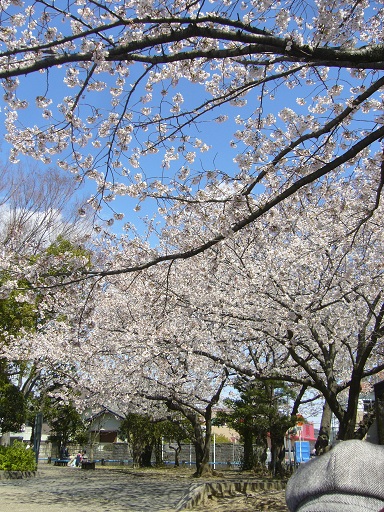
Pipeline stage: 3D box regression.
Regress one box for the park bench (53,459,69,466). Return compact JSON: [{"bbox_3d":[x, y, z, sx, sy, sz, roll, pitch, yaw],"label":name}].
[{"bbox_3d":[-7.684,12.262,30.754,1.250,0.430,0.450,1,-20,-1],"label":"park bench"}]

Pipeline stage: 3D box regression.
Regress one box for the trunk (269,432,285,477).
[{"bbox_3d":[3.904,9.260,24.182,0.615,1.923,0.615,-2,-20,8],"label":"trunk"}]

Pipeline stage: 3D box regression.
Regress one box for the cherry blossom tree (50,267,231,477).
[{"bbox_3d":[-2.451,5.195,24.639,8.567,9.748,7.282,1,-20,0],"label":"cherry blossom tree"}]

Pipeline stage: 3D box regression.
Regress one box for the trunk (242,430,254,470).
[{"bbox_3d":[3.220,11.090,29.769,0.591,2.222,0.591,-1,-20,6],"label":"trunk"}]

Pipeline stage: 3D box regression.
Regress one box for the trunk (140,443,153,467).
[{"bbox_3d":[-2.721,12.129,31.630,0.690,1.382,0.690,2,-20,-4],"label":"trunk"}]

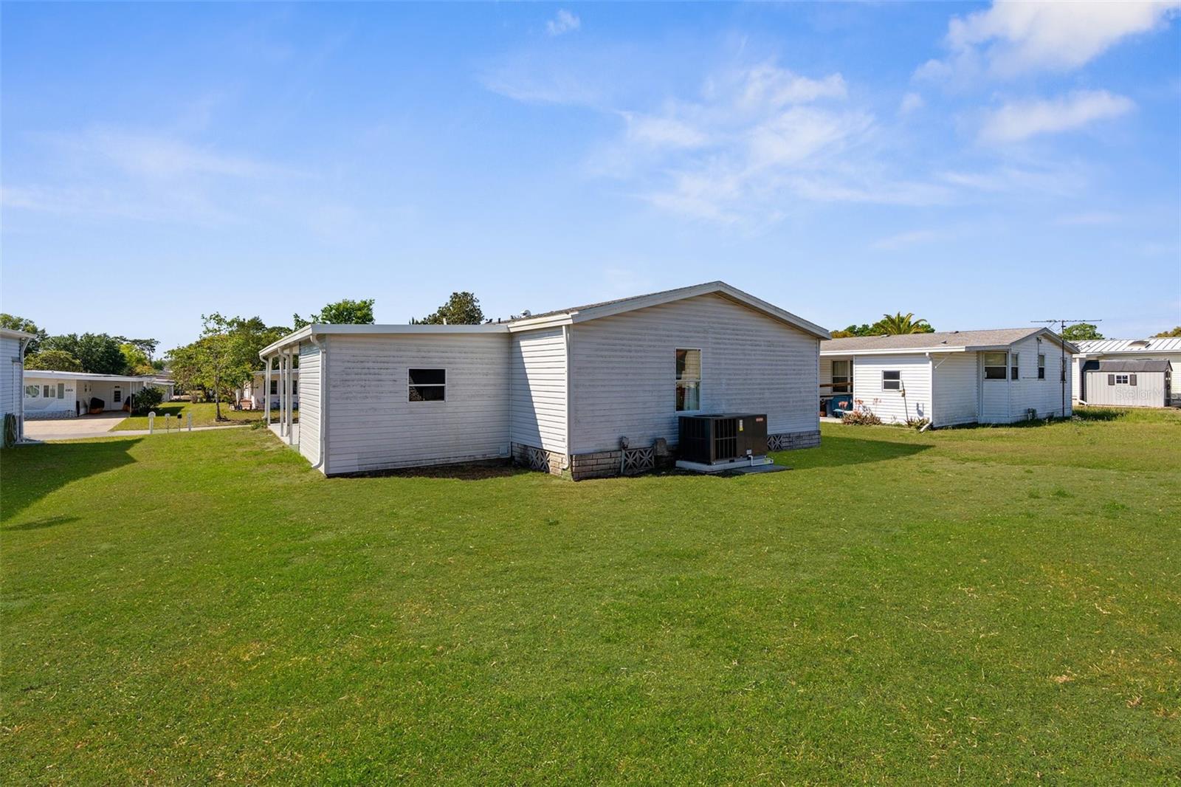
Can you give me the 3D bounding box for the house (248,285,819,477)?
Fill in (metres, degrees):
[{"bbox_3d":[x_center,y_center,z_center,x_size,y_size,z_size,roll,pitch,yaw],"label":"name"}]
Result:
[{"bbox_3d":[-3.314,-0.617,16.250,10.900,3.580,16.370,-1,2,-35],"label":"house"}]

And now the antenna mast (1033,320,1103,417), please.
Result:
[{"bbox_3d":[18.818,-0.987,20.800,2.050,3.850,1.300,1,2,32],"label":"antenna mast"}]

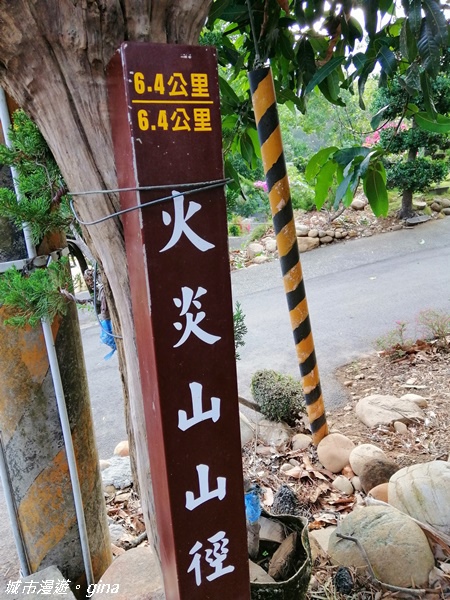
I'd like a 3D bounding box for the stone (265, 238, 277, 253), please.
[{"bbox_3d":[0.842,-1.001,8.200,0.250,0.220,0.220,-2,15,6],"label":"stone"}]

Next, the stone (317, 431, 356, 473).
[{"bbox_3d":[0.574,0.791,2.330,0.195,0.185,0.175,0,15,14],"label":"stone"}]

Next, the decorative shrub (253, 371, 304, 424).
[{"bbox_3d":[0.310,0.559,2.612,0.320,0.300,0.310,-3,12,6],"label":"decorative shrub"}]

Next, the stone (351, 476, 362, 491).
[{"bbox_3d":[0.620,0.861,2.115,0.062,0.055,0.060,0,12,16],"label":"stone"}]

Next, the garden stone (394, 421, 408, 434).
[{"bbox_3d":[0.883,0.640,2.255,0.070,0.070,0.065,1,12,22],"label":"garden stone"}]

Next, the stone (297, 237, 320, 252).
[{"bbox_3d":[1.351,-0.911,7.469,0.420,0.240,0.280,-2,12,10],"label":"stone"}]

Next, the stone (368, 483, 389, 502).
[{"bbox_3d":[0.637,0.788,1.835,0.125,0.095,0.110,0,12,19],"label":"stone"}]

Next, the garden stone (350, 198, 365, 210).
[{"bbox_3d":[3.246,-2.319,11.000,0.360,0.260,0.300,1,15,16],"label":"garden stone"}]

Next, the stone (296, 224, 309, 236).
[{"bbox_3d":[1.503,-1.351,8.800,0.260,0.200,0.230,-1,15,10],"label":"stone"}]

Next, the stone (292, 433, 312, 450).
[{"bbox_3d":[0.425,0.775,2.470,0.110,0.090,0.100,-1,15,9],"label":"stone"}]

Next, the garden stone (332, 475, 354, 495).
[{"bbox_3d":[0.552,0.860,2.101,0.100,0.075,0.090,-1,12,14],"label":"garden stone"}]

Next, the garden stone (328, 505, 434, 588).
[{"bbox_3d":[0.562,0.885,1.619,0.380,0.240,0.300,0,13,19],"label":"garden stone"}]

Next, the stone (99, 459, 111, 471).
[{"bbox_3d":[-0.655,0.878,2.392,0.110,0.080,0.100,-8,13,-18],"label":"stone"}]

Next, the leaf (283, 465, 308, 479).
[{"bbox_3d":[0.352,0.870,2.280,0.125,0.030,0.075,-2,15,8],"label":"leaf"}]

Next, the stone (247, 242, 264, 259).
[{"bbox_3d":[0.505,-0.807,7.393,0.290,0.240,0.250,-3,12,4],"label":"stone"}]

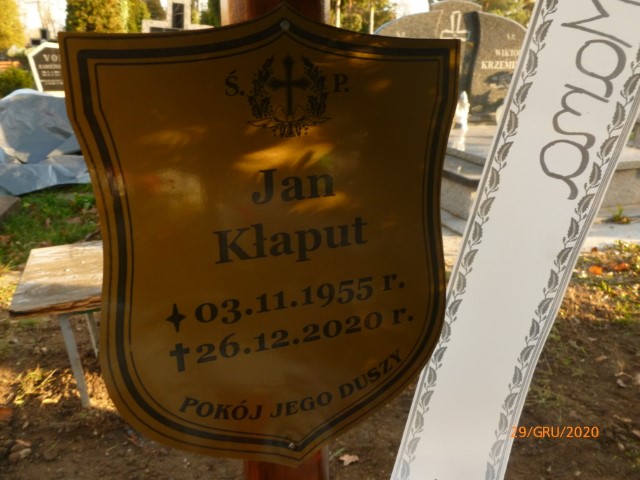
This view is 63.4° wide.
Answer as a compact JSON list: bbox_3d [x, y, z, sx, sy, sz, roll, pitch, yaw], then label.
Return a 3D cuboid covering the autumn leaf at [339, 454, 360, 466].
[{"bbox_3d":[0.084,0.626,1.470,0.060,0.013,0.035,1,20,4],"label":"autumn leaf"}]

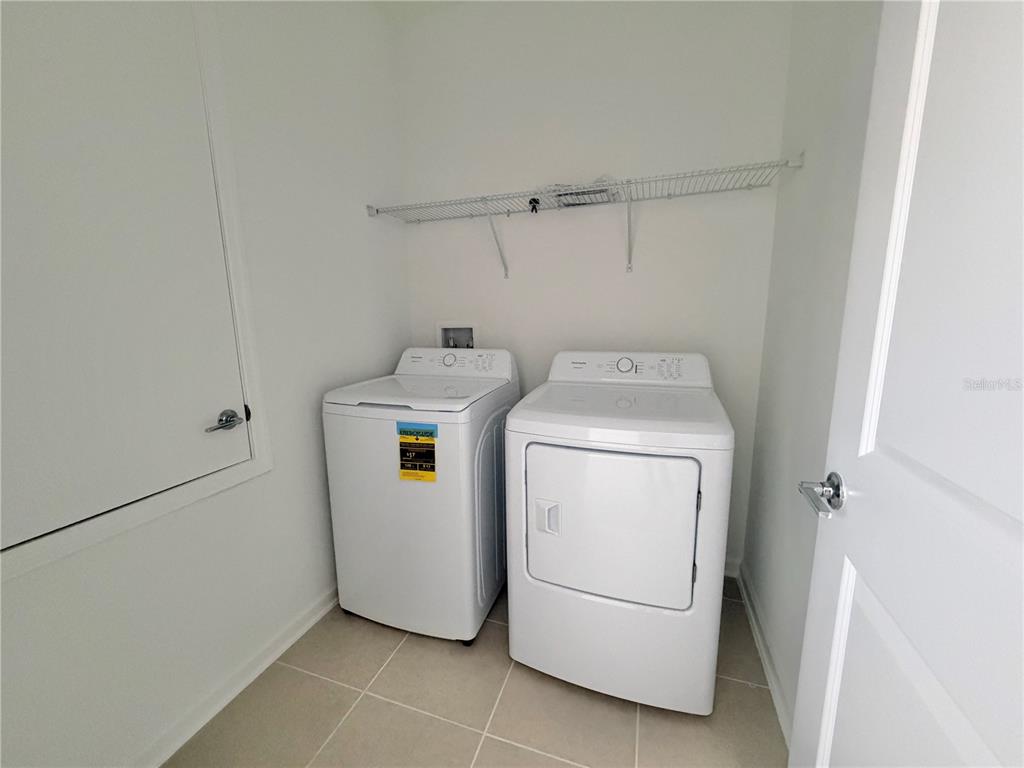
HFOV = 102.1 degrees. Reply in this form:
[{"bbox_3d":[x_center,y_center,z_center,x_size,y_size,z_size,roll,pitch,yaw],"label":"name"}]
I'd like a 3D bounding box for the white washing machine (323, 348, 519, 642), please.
[{"bbox_3d":[-0.368,0.429,1.897,0.677,1.125,0.675,3,11,19],"label":"white washing machine"}]

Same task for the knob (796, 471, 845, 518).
[{"bbox_3d":[0.608,0.220,0.804,0.064,0.068,0.138,2,11,16],"label":"knob"}]

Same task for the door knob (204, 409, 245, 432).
[{"bbox_3d":[-0.925,0.127,1.333,0.064,0.068,0.143,3,11,19],"label":"door knob"}]

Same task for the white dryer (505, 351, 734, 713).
[{"bbox_3d":[0.409,0.466,1.629,0.685,1.125,0.675,3,11,19],"label":"white dryer"}]

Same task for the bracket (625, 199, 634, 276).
[{"bbox_3d":[0.504,-0.653,1.773,0.025,0.327,0.297,3,11,19],"label":"bracket"}]

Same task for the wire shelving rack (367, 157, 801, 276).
[{"bbox_3d":[0.200,-0.674,1.869,1.763,0.345,0.312,3,11,19],"label":"wire shelving rack"}]

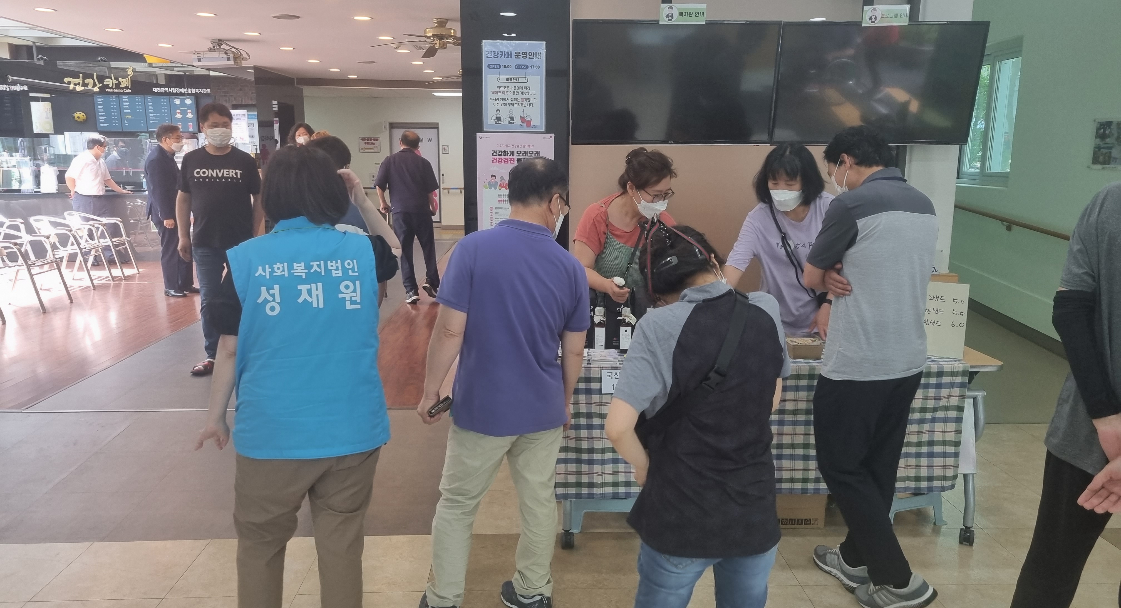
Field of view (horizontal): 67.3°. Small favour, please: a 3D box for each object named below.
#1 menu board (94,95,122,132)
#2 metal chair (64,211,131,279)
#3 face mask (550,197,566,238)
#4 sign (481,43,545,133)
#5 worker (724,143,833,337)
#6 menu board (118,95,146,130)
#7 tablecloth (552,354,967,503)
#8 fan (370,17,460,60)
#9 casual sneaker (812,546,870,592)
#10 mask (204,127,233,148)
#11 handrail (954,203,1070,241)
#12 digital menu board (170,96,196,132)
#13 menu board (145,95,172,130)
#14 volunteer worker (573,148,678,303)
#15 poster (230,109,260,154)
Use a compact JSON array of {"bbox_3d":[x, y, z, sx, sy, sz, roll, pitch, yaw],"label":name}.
[{"bbox_3d":[-7.360,-3.107,13.700,0.410,0.585,0.030,0,11,-2],"label":"menu board"},{"bbox_3d":[-5.229,-0.677,9.605,0.660,0.745,0.540,-1,10,-5],"label":"metal chair"},{"bbox_3d":[-0.024,-0.263,2.700,0.140,0.120,0.100,8,-7,35],"label":"face mask"},{"bbox_3d":[-0.244,-1.159,4.477,0.335,0.485,0.010,0,11,-2],"label":"sign"},{"bbox_3d":[0.966,0.084,3.744,0.500,1.570,0.450,2,11,10],"label":"worker"},{"bbox_3d":[-6.561,-2.934,12.900,0.400,0.560,0.040,-1,10,-5],"label":"menu board"},{"bbox_3d":[0.763,0.458,3.448,1.620,0.550,0.450,0,11,-2],"label":"tablecloth"},{"bbox_3d":[-1.079,-2.435,7.600,1.280,0.310,1.280,0,10,-2],"label":"fan"},{"bbox_3d":[1.046,0.952,3.074,0.105,0.115,0.280,-5,12,-27],"label":"casual sneaker"},{"bbox_3d":[-2.092,-1.018,5.150,0.160,0.120,0.090,-6,12,-32],"label":"mask"},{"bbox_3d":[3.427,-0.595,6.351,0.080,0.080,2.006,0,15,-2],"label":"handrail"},{"bbox_3d":[-5.770,-2.914,12.900,0.400,0.560,0.040,-1,10,-5],"label":"digital menu board"},{"bbox_3d":[-6.548,-3.099,13.700,0.410,0.585,0.030,0,11,-2],"label":"menu board"},{"bbox_3d":[0.271,0.087,3.691,0.500,1.560,0.460,-5,12,-27],"label":"volunteer worker"},{"bbox_3d":[-4.725,-2.582,12.600,0.440,0.630,0.020,0,11,-2],"label":"poster"}]

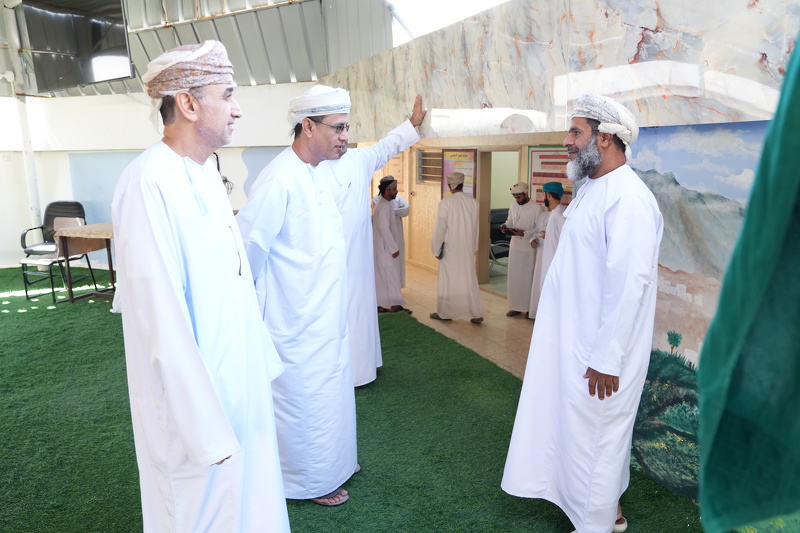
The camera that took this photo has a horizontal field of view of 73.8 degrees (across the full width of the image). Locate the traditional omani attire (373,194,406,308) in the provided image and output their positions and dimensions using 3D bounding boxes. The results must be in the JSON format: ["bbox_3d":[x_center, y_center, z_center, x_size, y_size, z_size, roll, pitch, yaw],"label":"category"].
[{"bbox_3d":[-0.138,-0.189,6.702,0.450,1.410,0.500,1,9,7],"label":"traditional omani attire"}]

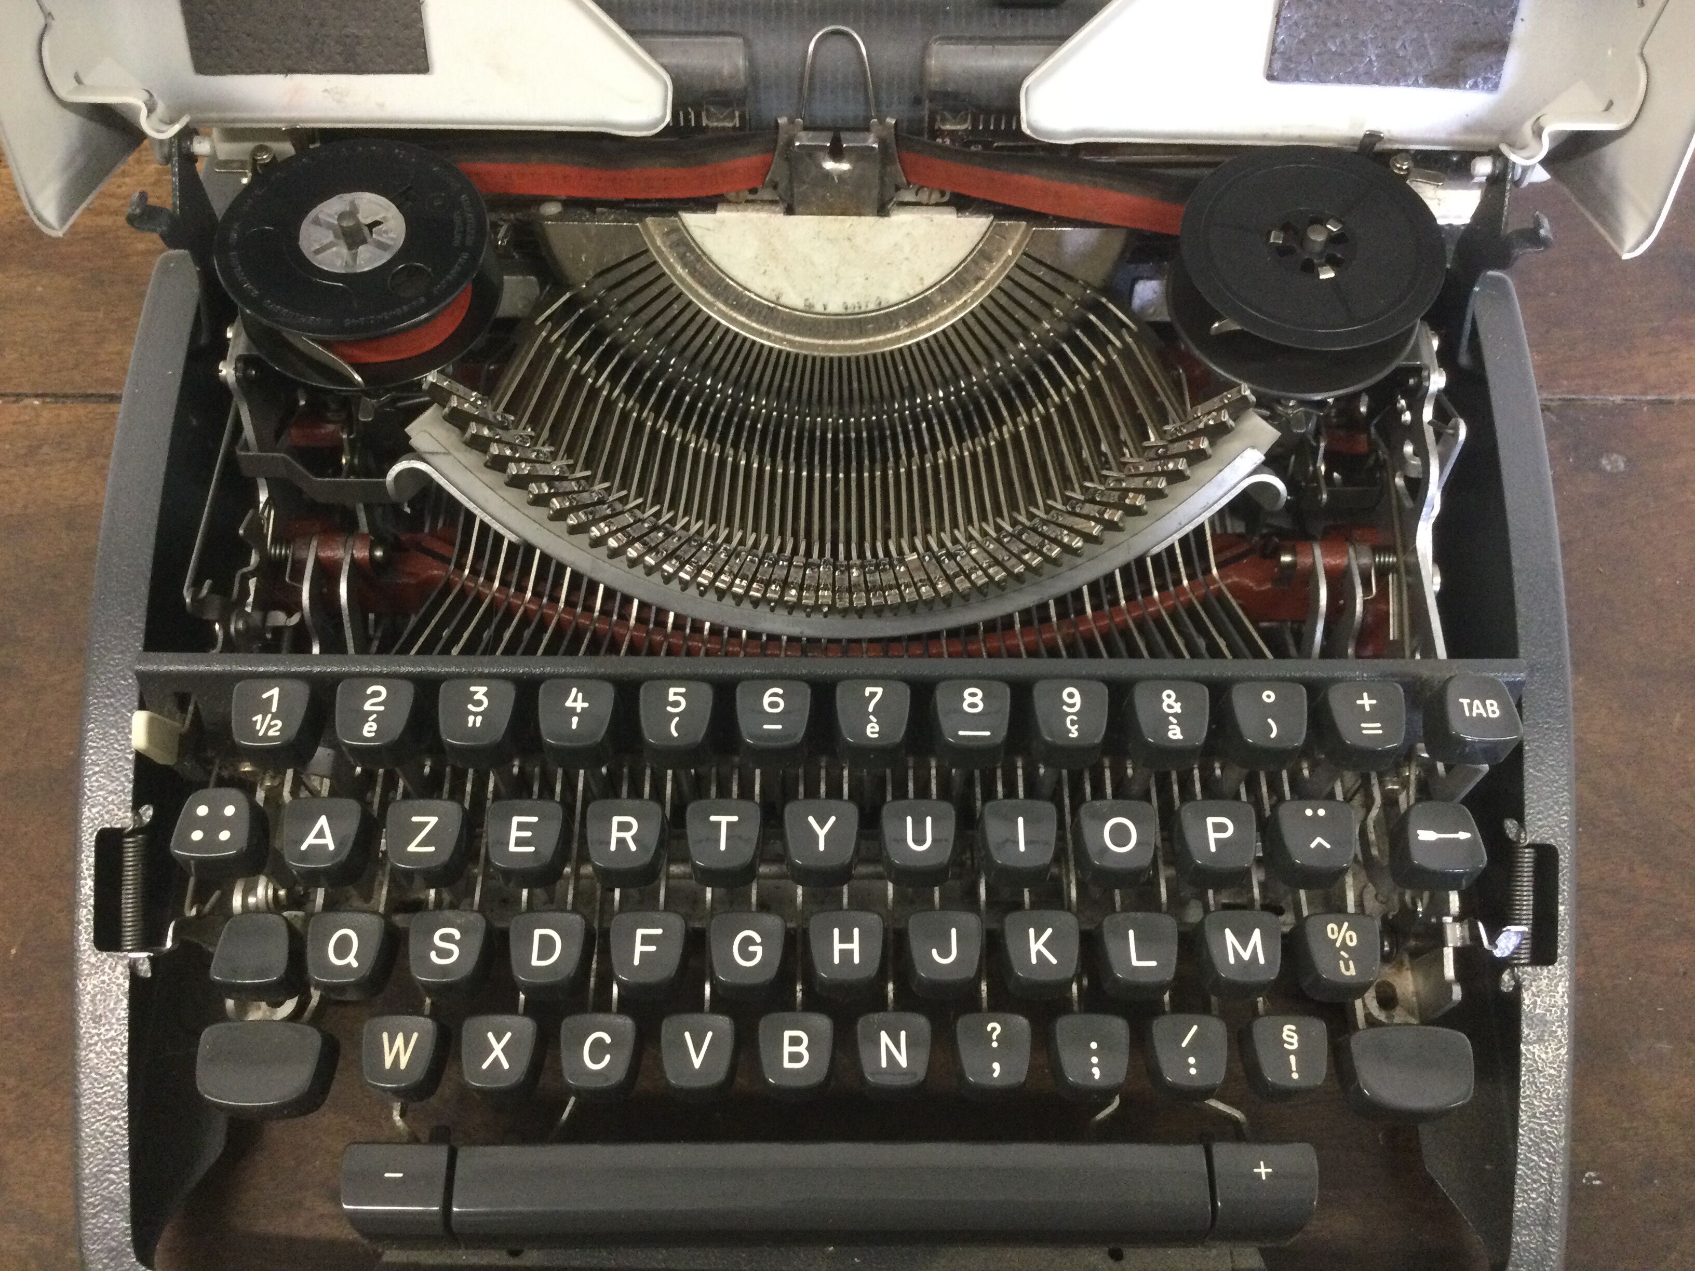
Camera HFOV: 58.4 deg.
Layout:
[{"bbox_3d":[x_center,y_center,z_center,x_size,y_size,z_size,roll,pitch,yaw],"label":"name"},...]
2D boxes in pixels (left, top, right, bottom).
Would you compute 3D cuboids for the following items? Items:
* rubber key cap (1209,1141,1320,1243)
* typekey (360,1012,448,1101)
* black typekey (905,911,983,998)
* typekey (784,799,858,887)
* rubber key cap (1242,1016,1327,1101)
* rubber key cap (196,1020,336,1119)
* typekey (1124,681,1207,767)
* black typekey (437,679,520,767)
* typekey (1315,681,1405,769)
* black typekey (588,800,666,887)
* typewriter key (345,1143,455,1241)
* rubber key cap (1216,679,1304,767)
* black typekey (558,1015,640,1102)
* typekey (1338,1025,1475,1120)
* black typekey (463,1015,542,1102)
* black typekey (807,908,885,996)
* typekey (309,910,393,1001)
[{"bbox_3d":[0.080,0.108,0.293,0.020,0.011,0.017,0,62,0],"label":"rubber key cap"},{"bbox_3d":[-0.086,0.082,0.295,0.014,0.011,0.014,0,62,0],"label":"typekey"},{"bbox_3d":[0.019,0.063,0.297,0.015,0.010,0.015,1,62,-2],"label":"black typekey"},{"bbox_3d":[-0.005,0.041,0.297,0.015,0.010,0.015,1,62,-2],"label":"typekey"},{"bbox_3d":[0.086,0.083,0.297,0.015,0.009,0.015,0,62,-1],"label":"rubber key cap"},{"bbox_3d":[-0.113,0.084,0.293,0.024,0.010,0.016,0,62,-1],"label":"rubber key cap"},{"bbox_3d":[0.062,0.017,0.293,0.014,0.011,0.014,0,62,0],"label":"typekey"},{"bbox_3d":[-0.071,0.017,0.292,0.014,0.010,0.014,0,62,-1],"label":"black typekey"},{"bbox_3d":[0.099,0.018,0.293,0.014,0.011,0.014,0,62,0],"label":"typekey"},{"bbox_3d":[-0.043,0.040,0.293,0.014,0.010,0.014,0,62,-1],"label":"black typekey"},{"bbox_3d":[-0.088,0.109,0.298,0.019,0.011,0.017,0,61,0],"label":"typewriter key"},{"bbox_3d":[0.082,0.018,0.299,0.015,0.010,0.015,1,62,-2],"label":"rubber key cap"},{"bbox_3d":[-0.049,0.082,0.295,0.015,0.009,0.015,0,62,-1],"label":"black typekey"},{"bbox_3d":[0.110,0.086,0.298,0.024,0.009,0.017,0,62,-1],"label":"typekey"},{"bbox_3d":[-0.067,0.082,0.295,0.015,0.009,0.015,0,62,-1],"label":"black typekey"},{"bbox_3d":[0.000,0.062,0.294,0.014,0.011,0.014,0,62,0],"label":"black typekey"},{"bbox_3d":[-0.096,0.062,0.294,0.014,0.011,0.014,0,62,0],"label":"typekey"}]

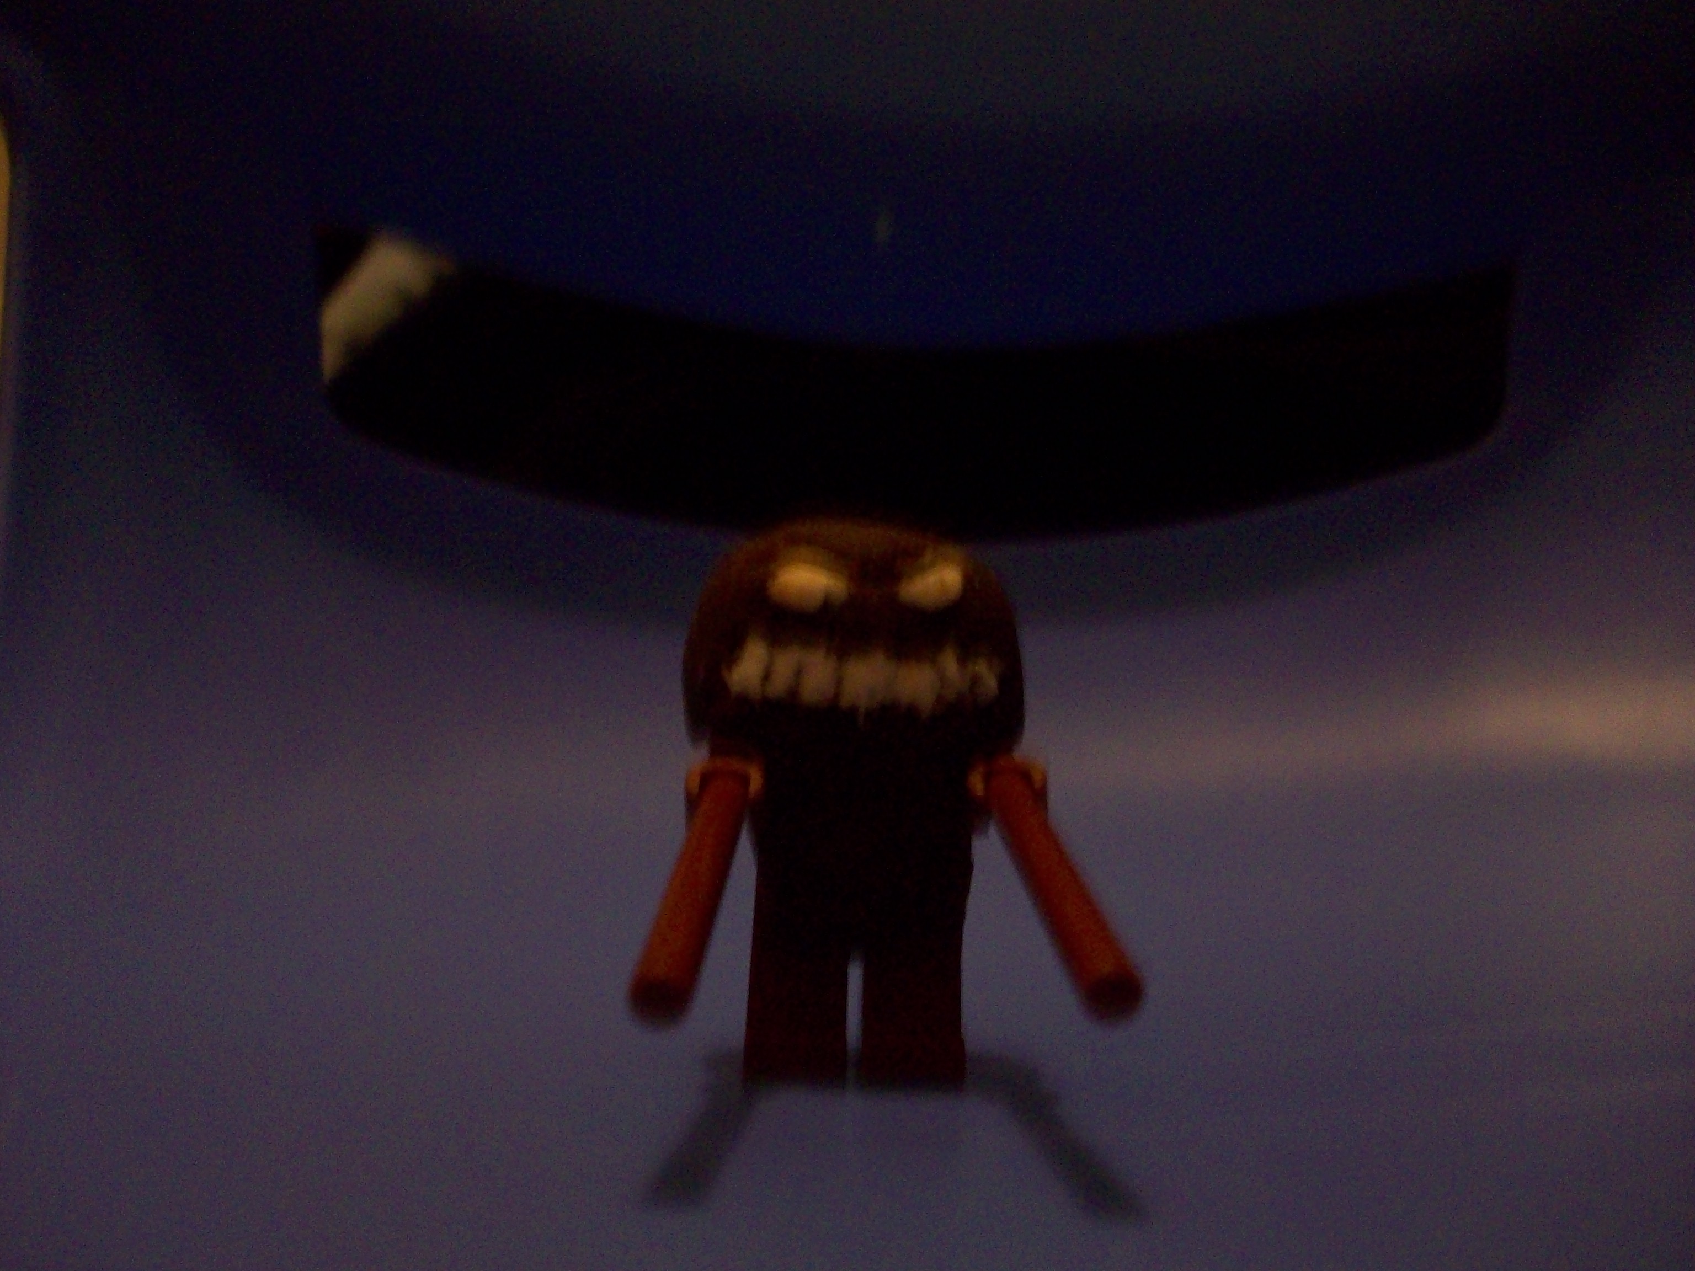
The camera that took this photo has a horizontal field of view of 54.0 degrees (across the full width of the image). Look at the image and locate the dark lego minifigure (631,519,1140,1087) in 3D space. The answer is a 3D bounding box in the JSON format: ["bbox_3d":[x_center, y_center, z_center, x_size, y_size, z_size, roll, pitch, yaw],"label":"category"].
[{"bbox_3d":[0.001,0.013,0.109,0.028,0.041,0.039,0,4,-2],"label":"dark lego minifigure"}]

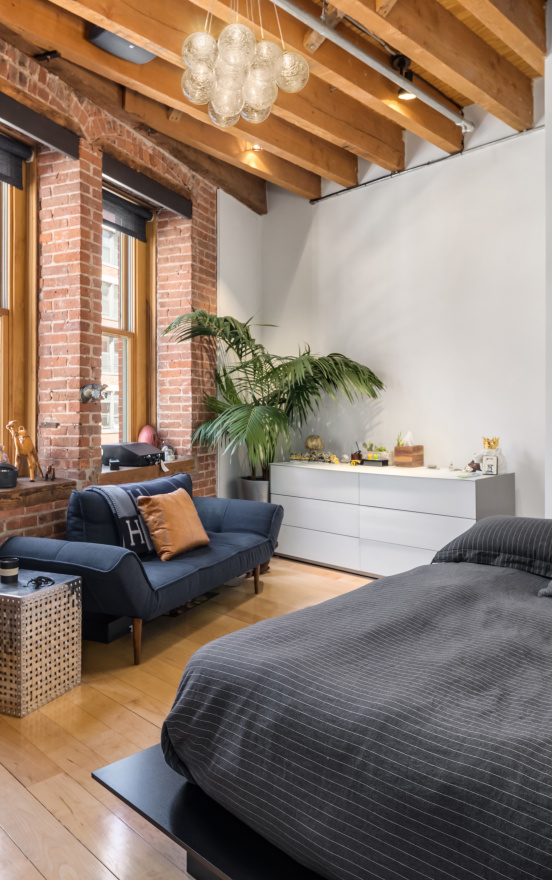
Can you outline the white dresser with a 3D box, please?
[{"bbox_3d":[0.801,0.602,4.727,1.778,0.762,0.560,2,3,43],"label":"white dresser"}]

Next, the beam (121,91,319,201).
[{"bbox_3d":[-0.317,-2.283,4.788,0.110,0.320,2.100,2,3,40],"label":"beam"}]

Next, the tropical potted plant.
[{"bbox_3d":[0.000,-0.007,5.060,1.580,1.950,1.250,0,2,0],"label":"tropical potted plant"}]

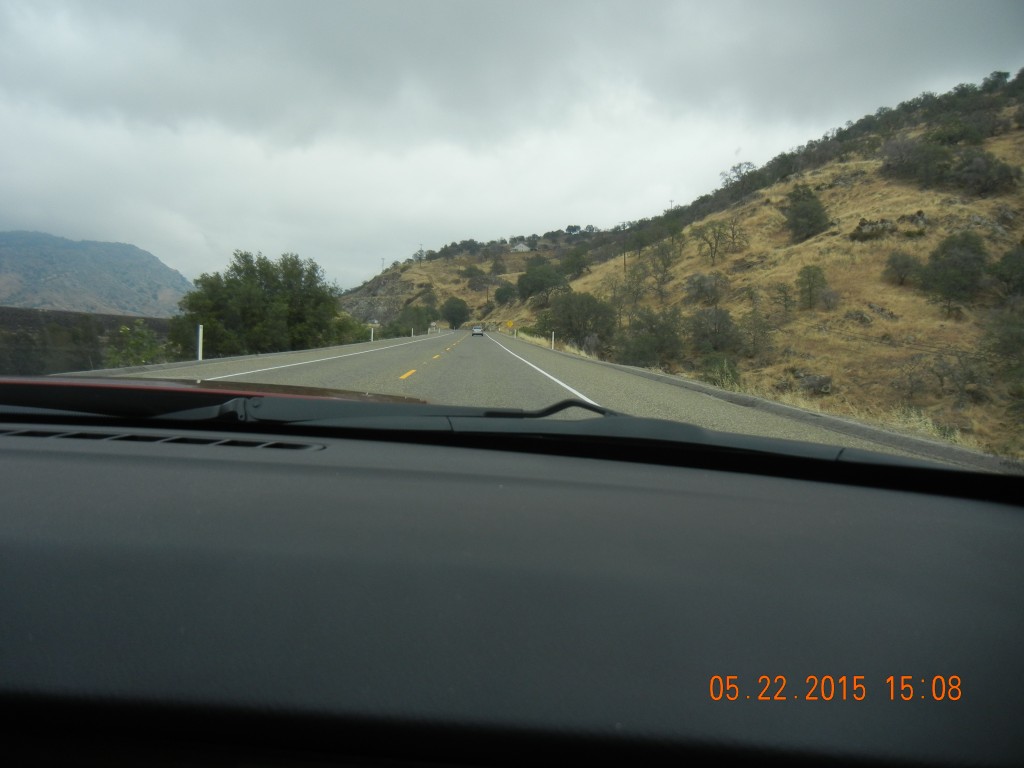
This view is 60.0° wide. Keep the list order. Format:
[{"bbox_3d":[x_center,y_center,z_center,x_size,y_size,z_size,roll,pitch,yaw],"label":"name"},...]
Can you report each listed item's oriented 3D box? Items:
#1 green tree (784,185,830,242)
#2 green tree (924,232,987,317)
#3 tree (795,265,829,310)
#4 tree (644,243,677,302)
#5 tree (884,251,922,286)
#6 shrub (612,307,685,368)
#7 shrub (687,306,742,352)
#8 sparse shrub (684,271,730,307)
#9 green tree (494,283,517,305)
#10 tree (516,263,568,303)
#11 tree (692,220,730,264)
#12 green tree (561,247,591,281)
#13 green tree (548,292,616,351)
[{"bbox_3d":[32.297,-18.635,97.000,5.028,6.339,4.676,1,3,0],"label":"green tree"},{"bbox_3d":[23.986,-5.922,48.000,3.570,4.543,3.320,1,3,0],"label":"green tree"},{"bbox_3d":[20.923,-6.741,62.000,2.375,3.214,2.209,1,3,0],"label":"tree"},{"bbox_3d":[20.915,-15.704,125.000,4.510,8.450,4.280,3,4,9],"label":"tree"},{"bbox_3d":[29.997,-8.850,68.000,2.910,2.760,2.770,3,4,23],"label":"tree"},{"bbox_3d":[6.767,-2.281,44.000,3.570,3.123,3.320,1,3,0],"label":"shrub"},{"bbox_3d":[16.574,-4.483,73.000,4.440,3.780,4.220,3,4,13],"label":"shrub"},{"bbox_3d":[23.669,-11.500,108.000,5.350,4.140,5.090,3,4,12],"label":"sparse shrub"},{"bbox_3d":[-1.758,-24.473,240.000,5.950,5.950,5.650,2,3,-1],"label":"green tree"},{"bbox_3d":[6.701,-22.301,195.000,11.430,8.790,10.850,2,3,2],"label":"tree"},{"bbox_3d":[27.958,-19.859,125.000,5.634,6.338,5.239,1,3,0],"label":"tree"},{"bbox_3d":[16.456,-31.228,230.000,7.770,8.810,7.390,2,3,4],"label":"green tree"},{"bbox_3d":[5.163,-4.541,65.000,4.980,4.321,4.632,1,3,0],"label":"green tree"}]

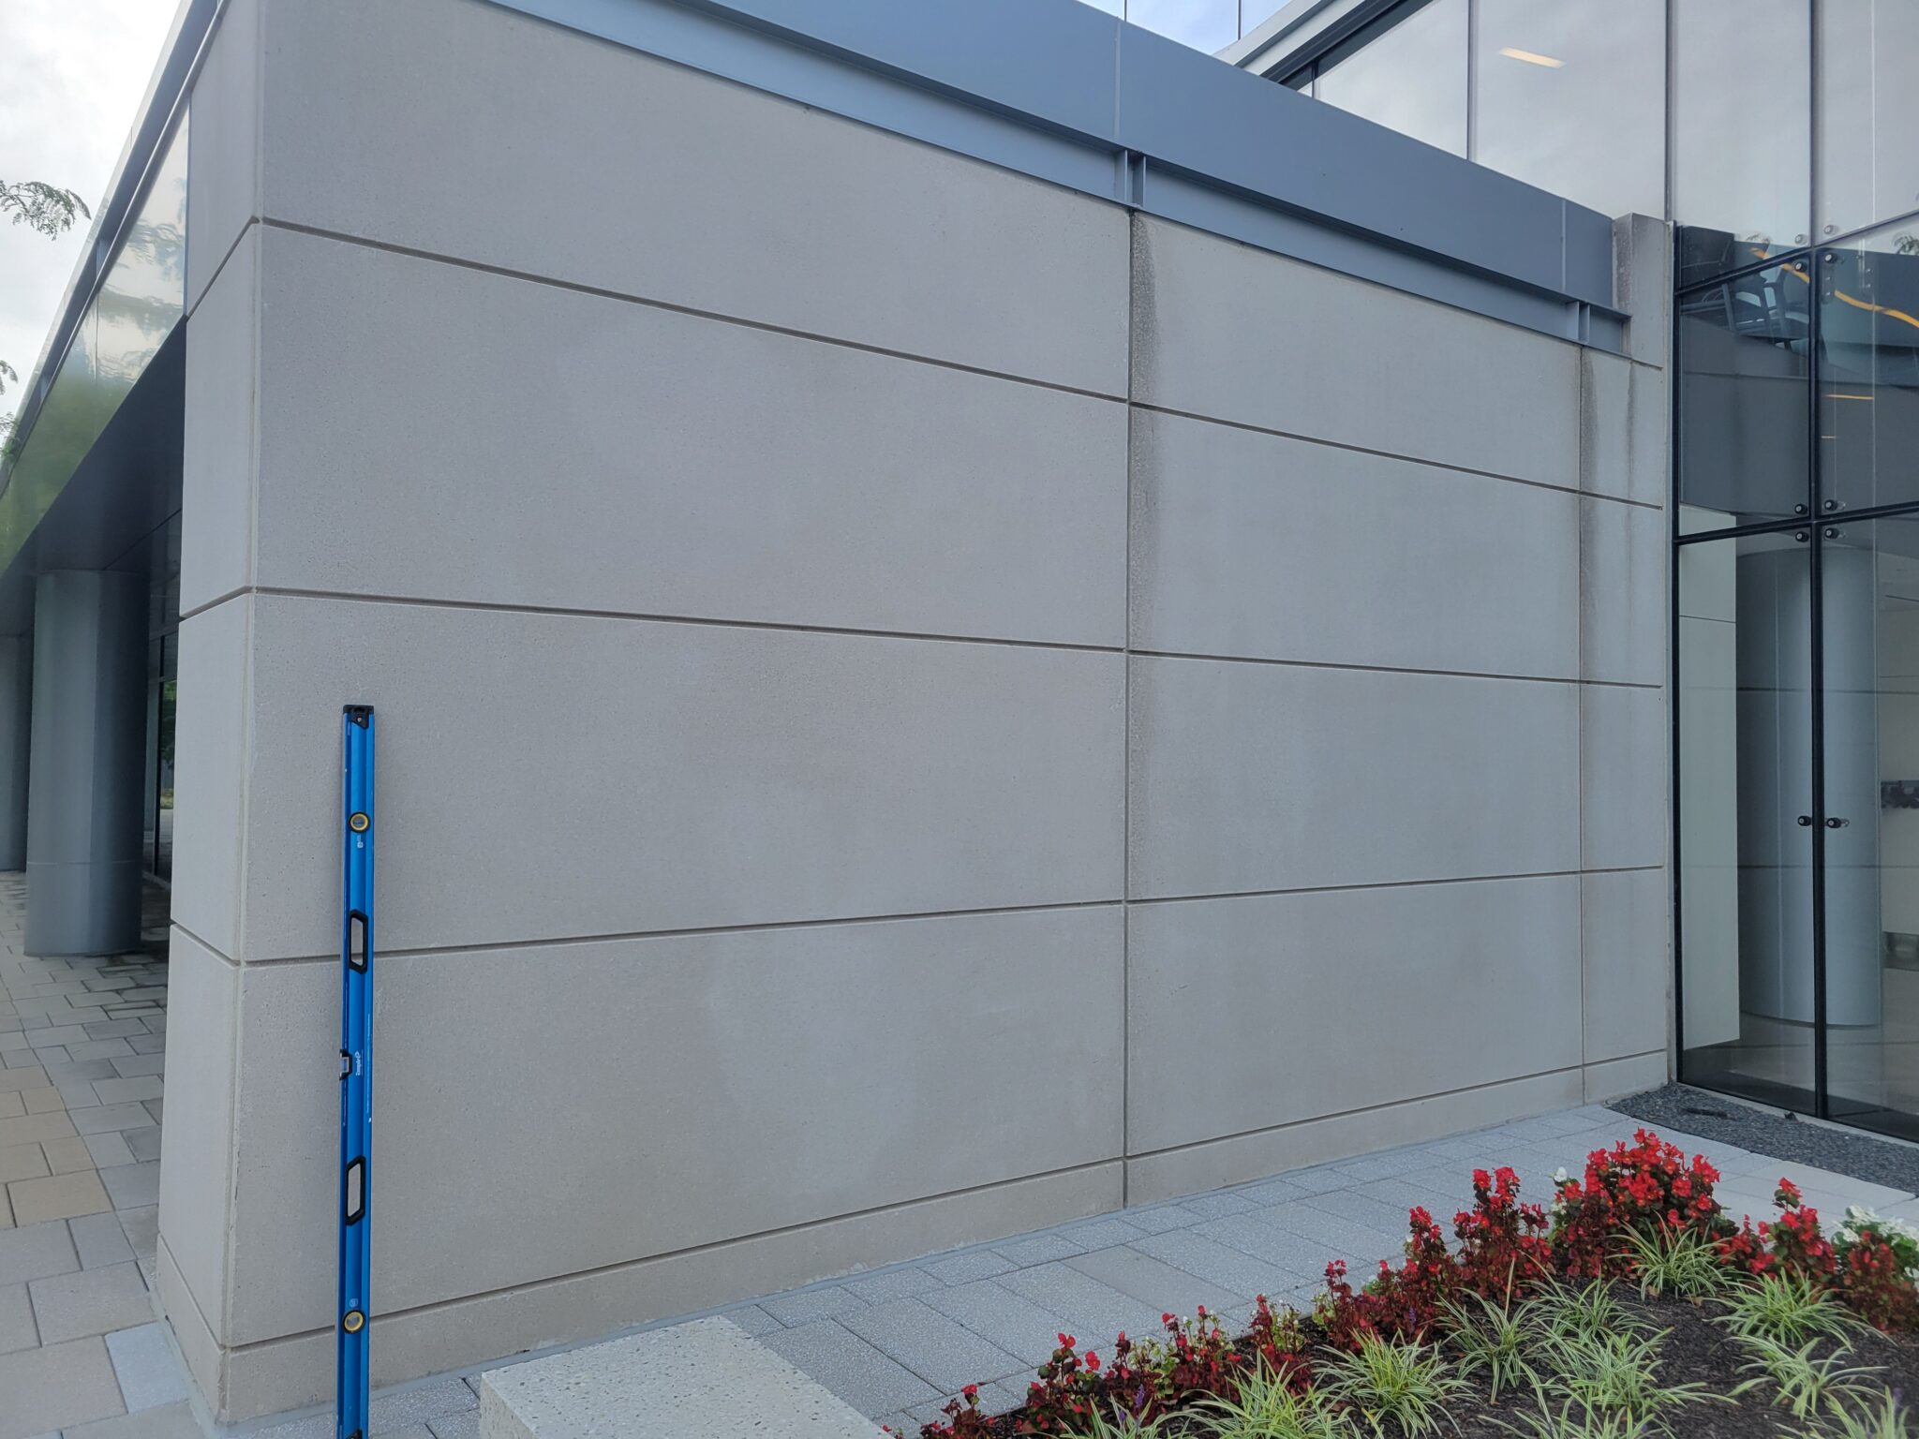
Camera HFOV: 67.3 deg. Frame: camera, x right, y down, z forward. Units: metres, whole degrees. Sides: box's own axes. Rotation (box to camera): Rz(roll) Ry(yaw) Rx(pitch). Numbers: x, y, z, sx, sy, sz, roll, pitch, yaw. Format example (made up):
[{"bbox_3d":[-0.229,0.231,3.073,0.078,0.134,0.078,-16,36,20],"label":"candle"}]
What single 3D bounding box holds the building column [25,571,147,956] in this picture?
[{"bbox_3d":[-7.407,0.367,12.276,0.837,3.174,0.837,2,-2,-36],"label":"building column"}]

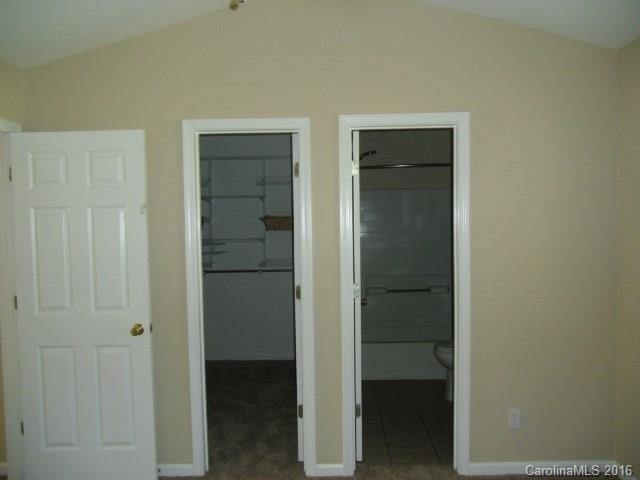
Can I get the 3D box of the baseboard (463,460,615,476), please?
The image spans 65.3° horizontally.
[{"bbox_3d":[1.326,1.364,2.976,0.866,0.081,0.016,-1,3,1],"label":"baseboard"}]

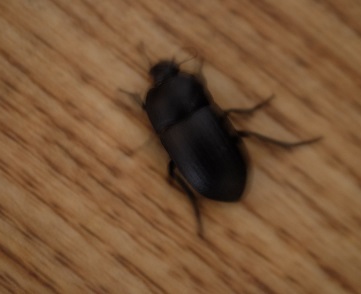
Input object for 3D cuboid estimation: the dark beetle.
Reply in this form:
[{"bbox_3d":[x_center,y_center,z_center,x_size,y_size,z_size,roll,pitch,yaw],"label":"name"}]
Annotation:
[{"bbox_3d":[0.005,-0.002,0.118,0.017,0.006,0.018,-26,82,-6],"label":"dark beetle"}]

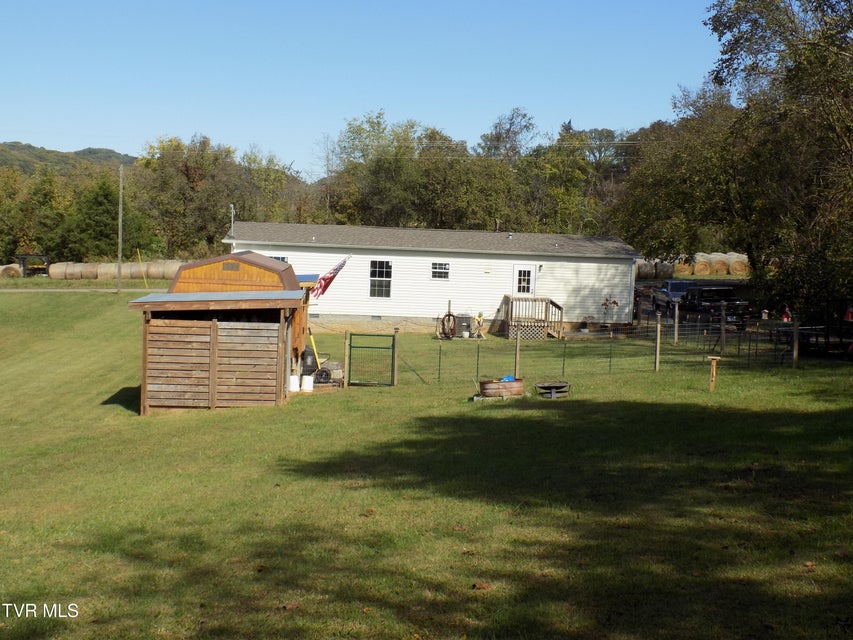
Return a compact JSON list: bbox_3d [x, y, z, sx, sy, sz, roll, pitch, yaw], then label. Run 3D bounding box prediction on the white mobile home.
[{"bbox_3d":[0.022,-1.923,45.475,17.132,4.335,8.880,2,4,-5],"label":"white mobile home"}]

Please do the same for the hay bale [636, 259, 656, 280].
[{"bbox_3d":[16.802,-3.795,77.000,1.250,1.420,1.400,2,4,-5],"label":"hay bale"}]

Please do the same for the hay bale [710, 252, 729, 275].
[{"bbox_3d":[22.907,-4.222,79.000,1.320,1.320,1.300,3,4,11],"label":"hay bale"}]

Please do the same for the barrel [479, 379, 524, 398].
[{"bbox_3d":[1.580,1.443,21.200,0.900,0.330,0.900,2,0,0],"label":"barrel"}]

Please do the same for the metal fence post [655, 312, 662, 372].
[{"bbox_3d":[5.888,0.565,25.700,0.100,1.500,0.100,2,0,0],"label":"metal fence post"}]

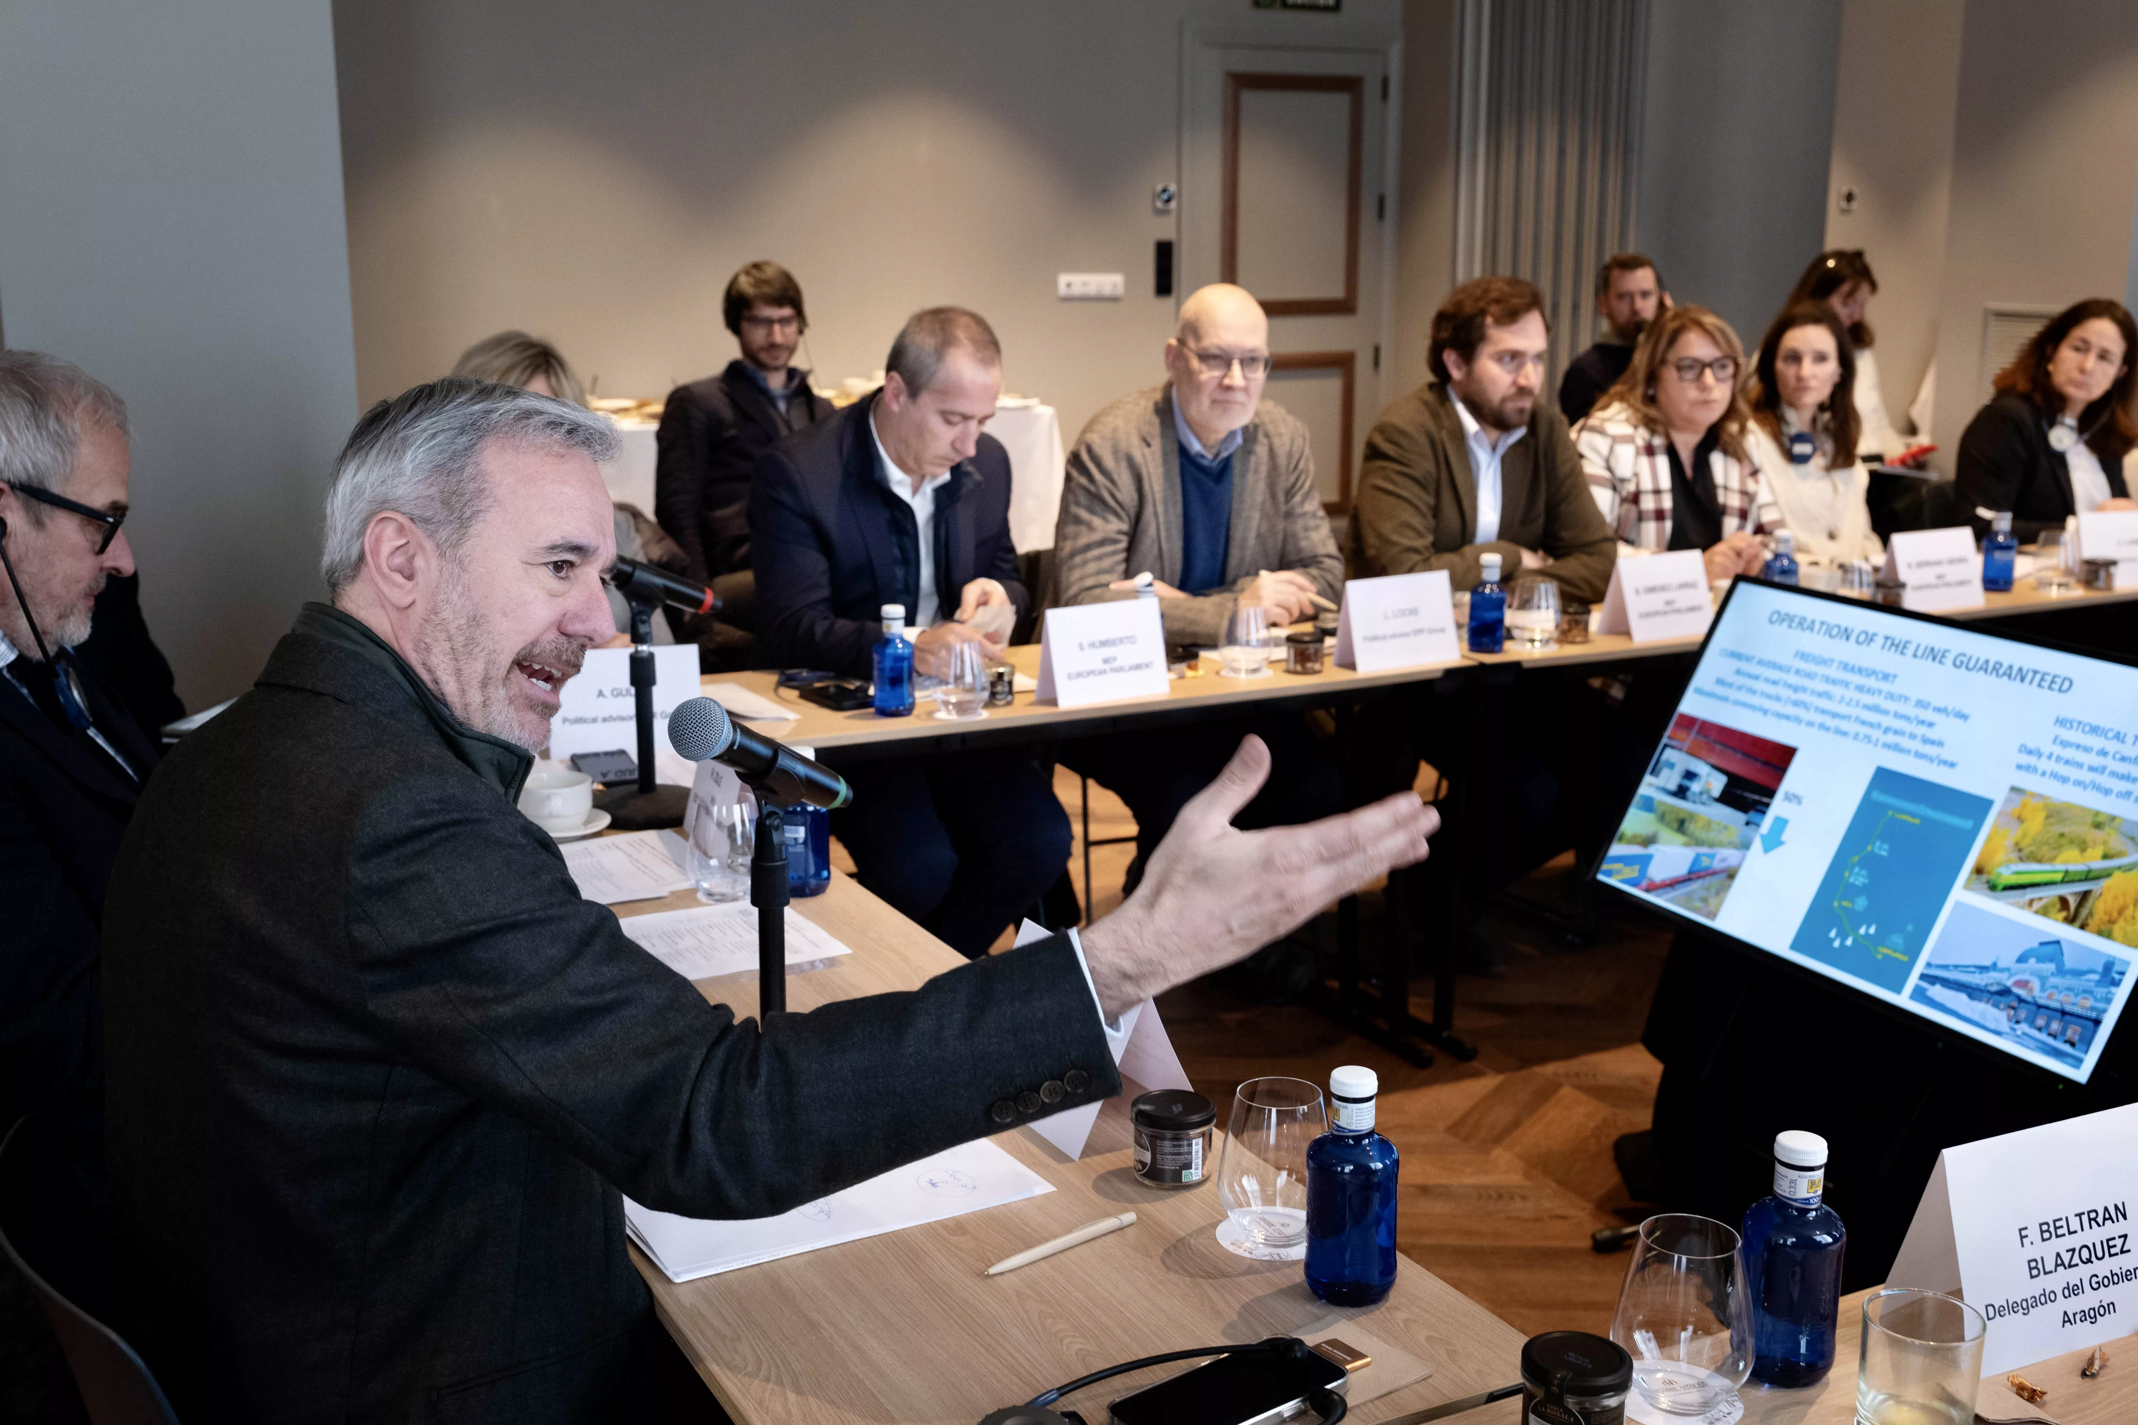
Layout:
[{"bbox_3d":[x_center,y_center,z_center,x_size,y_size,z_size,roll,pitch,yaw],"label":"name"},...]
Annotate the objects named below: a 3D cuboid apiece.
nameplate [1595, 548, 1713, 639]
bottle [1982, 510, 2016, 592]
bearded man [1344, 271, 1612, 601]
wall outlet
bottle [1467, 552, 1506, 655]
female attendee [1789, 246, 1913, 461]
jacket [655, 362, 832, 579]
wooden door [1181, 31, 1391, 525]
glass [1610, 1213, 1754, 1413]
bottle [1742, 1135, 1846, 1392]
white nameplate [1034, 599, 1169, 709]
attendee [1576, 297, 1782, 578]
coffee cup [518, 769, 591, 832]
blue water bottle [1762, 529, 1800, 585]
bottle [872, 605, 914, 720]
[{"bbox_3d":[1.051,-0.211,3.911,0.210,0.141,0.090,-8,15,-31],"label":"nameplate"},{"bbox_3d":[1.840,-0.322,4.359,0.064,0.158,0.064,0,13,0],"label":"bottle"},{"bbox_3d":[0.773,-0.153,4.250,0.580,1.355,0.720,-7,15,-26],"label":"bearded man"},{"bbox_3d":[0.078,-1.473,7.600,0.250,0.084,0.015,-7,15,-27],"label":"wall outlet"},{"bbox_3d":[0.722,-0.188,3.781,0.063,0.166,0.063,0,13,0],"label":"bottle"},{"bbox_3d":[2.315,-0.626,6.300,0.500,1.330,0.800,-11,17,-39],"label":"female attendee"},{"bbox_3d":[-0.789,-0.581,5.420,0.490,0.600,0.340,-6,14,-24],"label":"jacket"},{"bbox_3d":[0.889,-1.613,8.930,0.927,2.087,0.060,-7,15,-28],"label":"wooden door"},{"bbox_3d":[0.398,0.390,1.420,0.089,0.112,0.089,0,13,0],"label":"glass"},{"bbox_3d":[0.472,0.353,1.427,0.064,0.163,0.064,0,13,0],"label":"bottle"},{"bbox_3d":[0.054,-0.097,3.405,0.210,0.145,0.069,-8,15,-32],"label":"white nameplate"},{"bbox_3d":[1.322,-0.199,4.611,0.510,1.270,0.760,-7,15,-26],"label":"attendee"},{"bbox_3d":[-0.618,0.112,2.641,0.090,0.058,0.112,0,13,0],"label":"coffee cup"},{"bbox_3d":[1.331,-0.254,4.120,0.063,0.166,0.063,-7,15,-28],"label":"blue water bottle"},{"bbox_3d":[-0.264,-0.079,3.321,0.063,0.166,0.063,0,13,0],"label":"bottle"}]

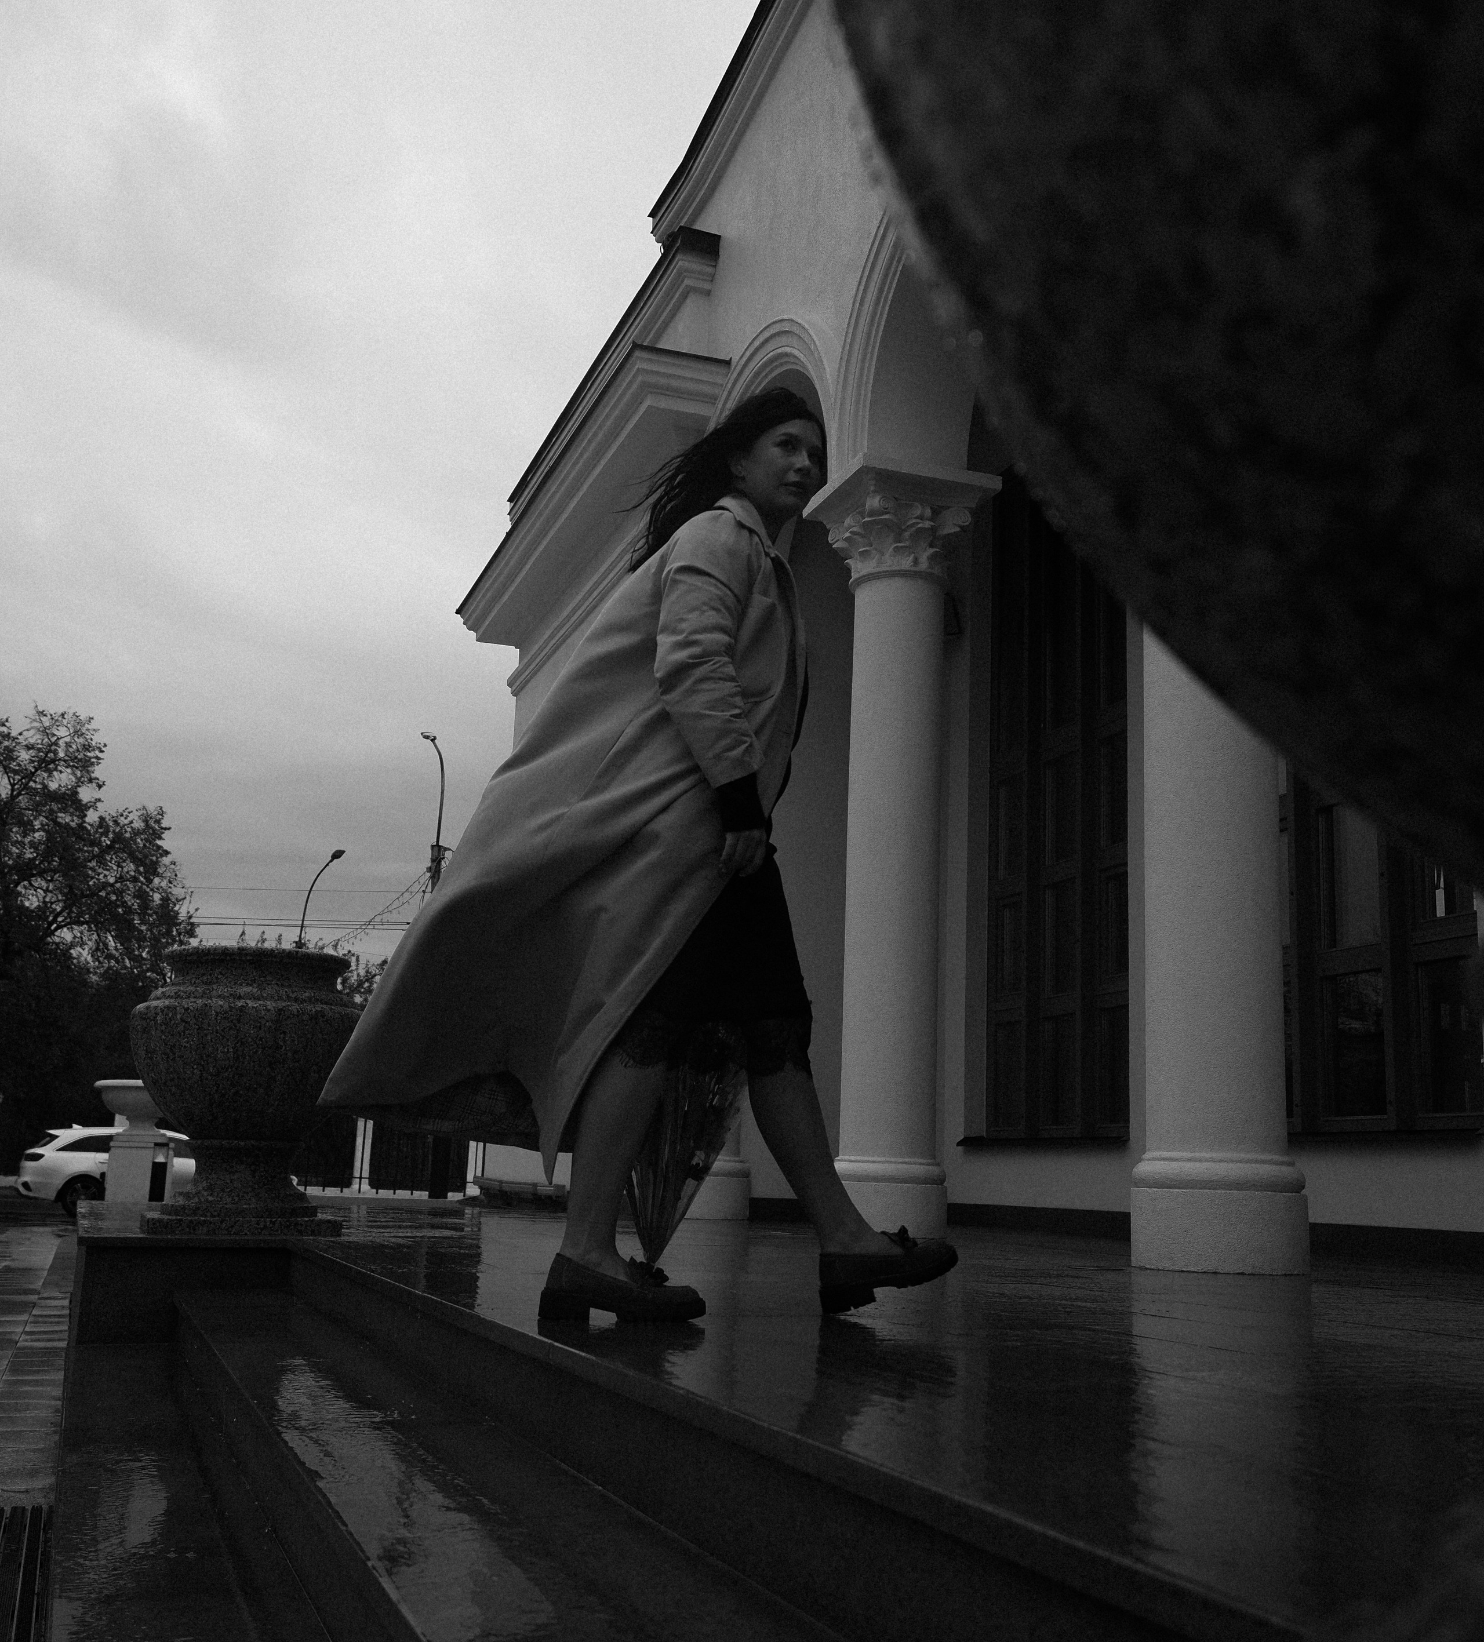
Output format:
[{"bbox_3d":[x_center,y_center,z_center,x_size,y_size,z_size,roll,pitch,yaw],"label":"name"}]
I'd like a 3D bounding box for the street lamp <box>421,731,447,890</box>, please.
[{"bbox_3d":[-5.802,2.607,32.426,0.500,8.870,1.300,-6,-15,35],"label":"street lamp"}]

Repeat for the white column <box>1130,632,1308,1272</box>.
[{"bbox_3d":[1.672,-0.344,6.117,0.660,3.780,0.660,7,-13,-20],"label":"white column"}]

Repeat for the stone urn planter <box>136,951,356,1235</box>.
[{"bbox_3d":[-1.672,0.925,5.816,0.835,0.922,0.835,7,-13,-20],"label":"stone urn planter"}]

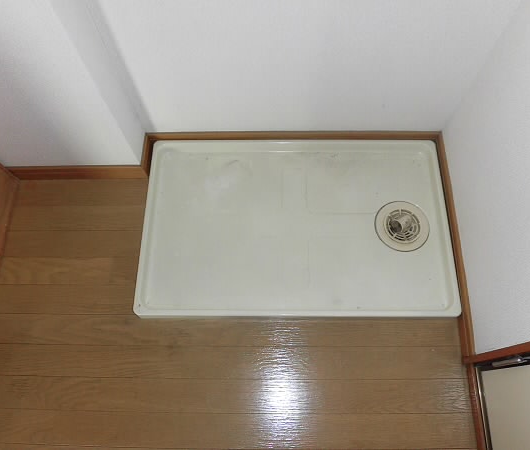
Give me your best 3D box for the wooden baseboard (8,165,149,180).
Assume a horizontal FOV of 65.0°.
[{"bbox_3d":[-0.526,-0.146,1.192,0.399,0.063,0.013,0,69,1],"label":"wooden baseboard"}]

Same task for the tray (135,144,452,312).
[{"bbox_3d":[0.081,0.002,1.124,0.799,0.062,0.492,0,69,1],"label":"tray"}]

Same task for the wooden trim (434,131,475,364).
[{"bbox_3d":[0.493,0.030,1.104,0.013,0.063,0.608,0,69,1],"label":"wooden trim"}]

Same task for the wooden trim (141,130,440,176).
[{"bbox_3d":[0.081,-0.198,1.200,0.835,0.063,0.122,0,69,1],"label":"wooden trim"}]

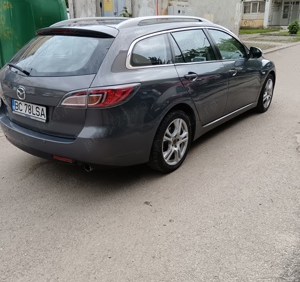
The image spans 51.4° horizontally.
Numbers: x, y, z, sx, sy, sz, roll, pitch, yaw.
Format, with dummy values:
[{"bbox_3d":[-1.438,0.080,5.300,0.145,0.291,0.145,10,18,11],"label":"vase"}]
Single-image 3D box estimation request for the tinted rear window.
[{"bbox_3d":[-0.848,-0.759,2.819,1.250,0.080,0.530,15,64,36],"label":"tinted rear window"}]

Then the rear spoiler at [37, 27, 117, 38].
[{"bbox_3d":[-0.715,-1.010,2.911,1.120,0.090,0.220,15,26,36],"label":"rear spoiler"}]

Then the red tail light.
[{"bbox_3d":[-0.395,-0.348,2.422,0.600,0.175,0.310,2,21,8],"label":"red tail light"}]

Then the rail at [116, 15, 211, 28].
[{"bbox_3d":[0.261,-1.232,3.217,0.090,0.110,1.650,15,26,36],"label":"rail"}]

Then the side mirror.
[{"bbox_3d":[1.417,-1.180,4.167,0.195,0.150,0.125,15,26,36],"label":"side mirror"}]

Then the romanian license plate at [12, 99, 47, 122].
[{"bbox_3d":[-1.053,-0.273,2.713,0.520,0.115,0.020,15,17,36],"label":"romanian license plate"}]

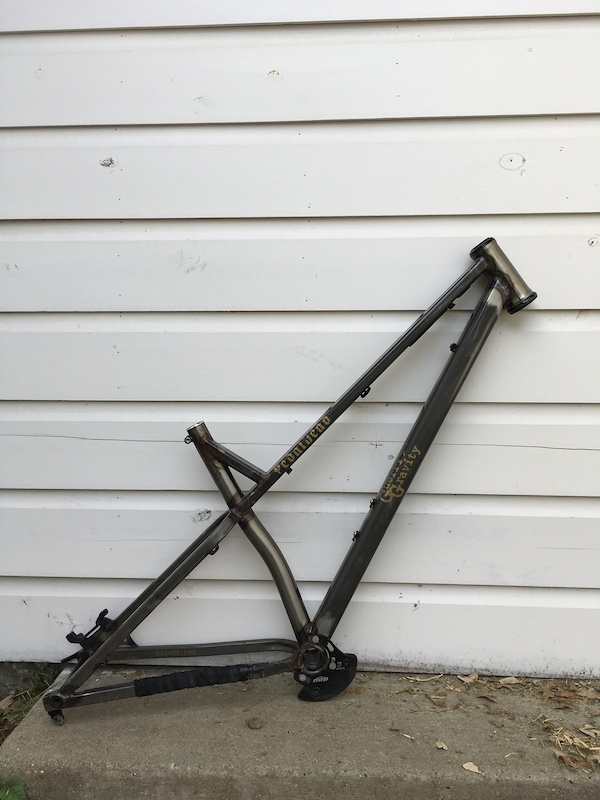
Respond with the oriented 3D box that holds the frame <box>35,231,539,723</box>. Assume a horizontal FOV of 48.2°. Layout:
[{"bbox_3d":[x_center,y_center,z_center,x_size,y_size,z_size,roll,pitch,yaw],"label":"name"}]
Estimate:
[{"bbox_3d":[-0.003,0.125,1.197,0.860,0.820,0.168,0,5,-6],"label":"frame"}]

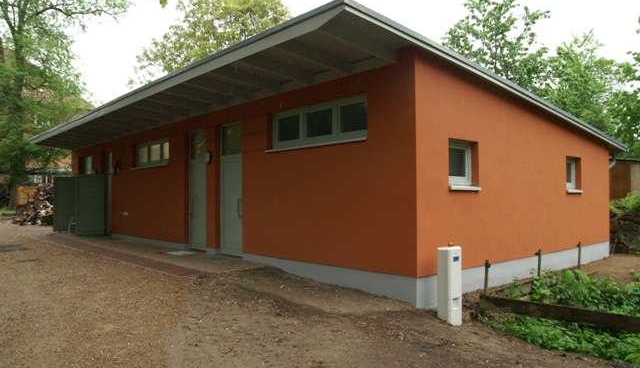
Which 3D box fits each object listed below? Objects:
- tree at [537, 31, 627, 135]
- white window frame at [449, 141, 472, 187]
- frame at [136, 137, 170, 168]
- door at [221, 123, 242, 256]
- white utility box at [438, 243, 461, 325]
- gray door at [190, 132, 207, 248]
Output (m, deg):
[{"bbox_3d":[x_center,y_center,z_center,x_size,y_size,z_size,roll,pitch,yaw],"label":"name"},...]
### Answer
[{"bbox_3d":[10.341,-2.089,18.867,4.600,7.749,4.600,0,-2,0],"label":"tree"},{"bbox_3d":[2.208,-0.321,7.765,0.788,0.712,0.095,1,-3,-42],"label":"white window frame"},{"bbox_3d":[-4.780,-0.857,13.877,0.095,0.731,2.546,1,-3,-42],"label":"frame"},{"bbox_3d":[-1.911,0.121,10.634,0.095,2.926,1.035,1,-3,-42],"label":"door"},{"bbox_3d":[1.667,1.268,6.173,0.271,1.007,0.190,1,-2,-36],"label":"white utility box"},{"bbox_3d":[-2.929,0.157,11.769,0.095,2.945,1.026,1,-3,-42],"label":"gray door"}]

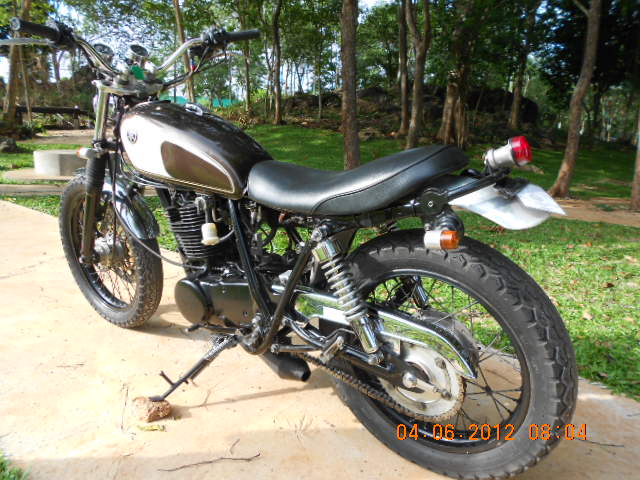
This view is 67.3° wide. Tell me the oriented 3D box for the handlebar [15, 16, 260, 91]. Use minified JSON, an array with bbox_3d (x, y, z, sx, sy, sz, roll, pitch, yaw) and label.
[{"bbox_3d":[-0.528,-0.566,1.470,0.220,0.185,0.790,14,26,37],"label":"handlebar"}]

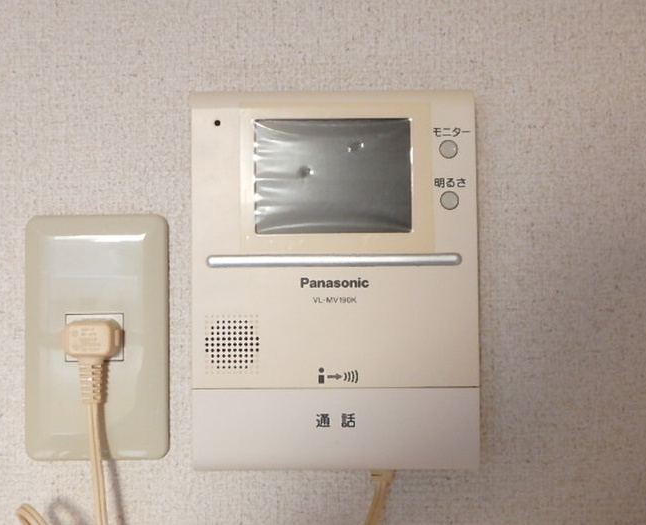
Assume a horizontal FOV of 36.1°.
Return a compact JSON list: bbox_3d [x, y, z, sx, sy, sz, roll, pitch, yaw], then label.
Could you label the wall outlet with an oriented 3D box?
[{"bbox_3d":[-0.109,0.037,0.481,0.070,0.120,0.009,0,-1,0],"label":"wall outlet"}]

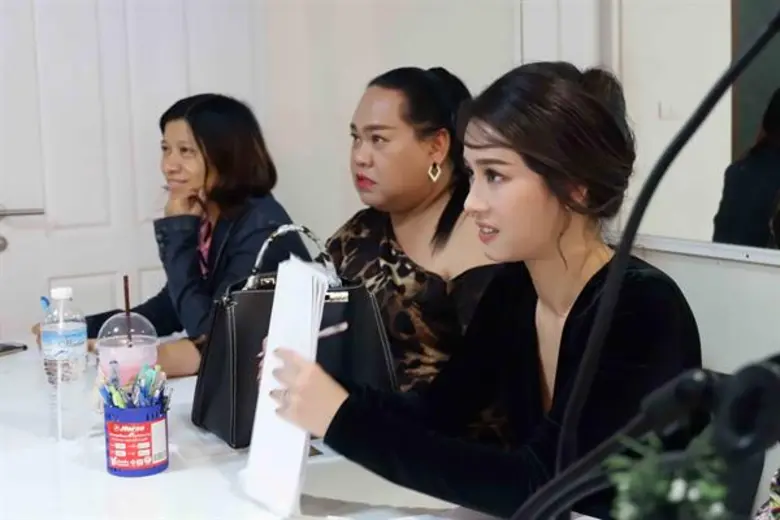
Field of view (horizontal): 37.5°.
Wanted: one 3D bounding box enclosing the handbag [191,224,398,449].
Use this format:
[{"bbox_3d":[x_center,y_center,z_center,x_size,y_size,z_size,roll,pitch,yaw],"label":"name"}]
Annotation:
[{"bbox_3d":[-0.137,0.099,1.755,0.280,0.305,0.165,-4,7,-25],"label":"handbag"}]

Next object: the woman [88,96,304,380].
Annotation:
[{"bbox_3d":[-0.437,0.284,2.500,0.750,1.279,0.520,-5,7,-27],"label":"woman"}]

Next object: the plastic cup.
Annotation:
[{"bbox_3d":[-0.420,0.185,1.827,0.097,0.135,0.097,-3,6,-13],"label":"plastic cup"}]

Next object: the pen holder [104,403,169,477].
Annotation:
[{"bbox_3d":[-0.340,0.234,1.540,0.083,0.093,0.083,-3,6,-13],"label":"pen holder"}]

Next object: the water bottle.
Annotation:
[{"bbox_3d":[-0.492,0.154,1.728,0.066,0.222,0.066,-3,6,-16],"label":"water bottle"}]

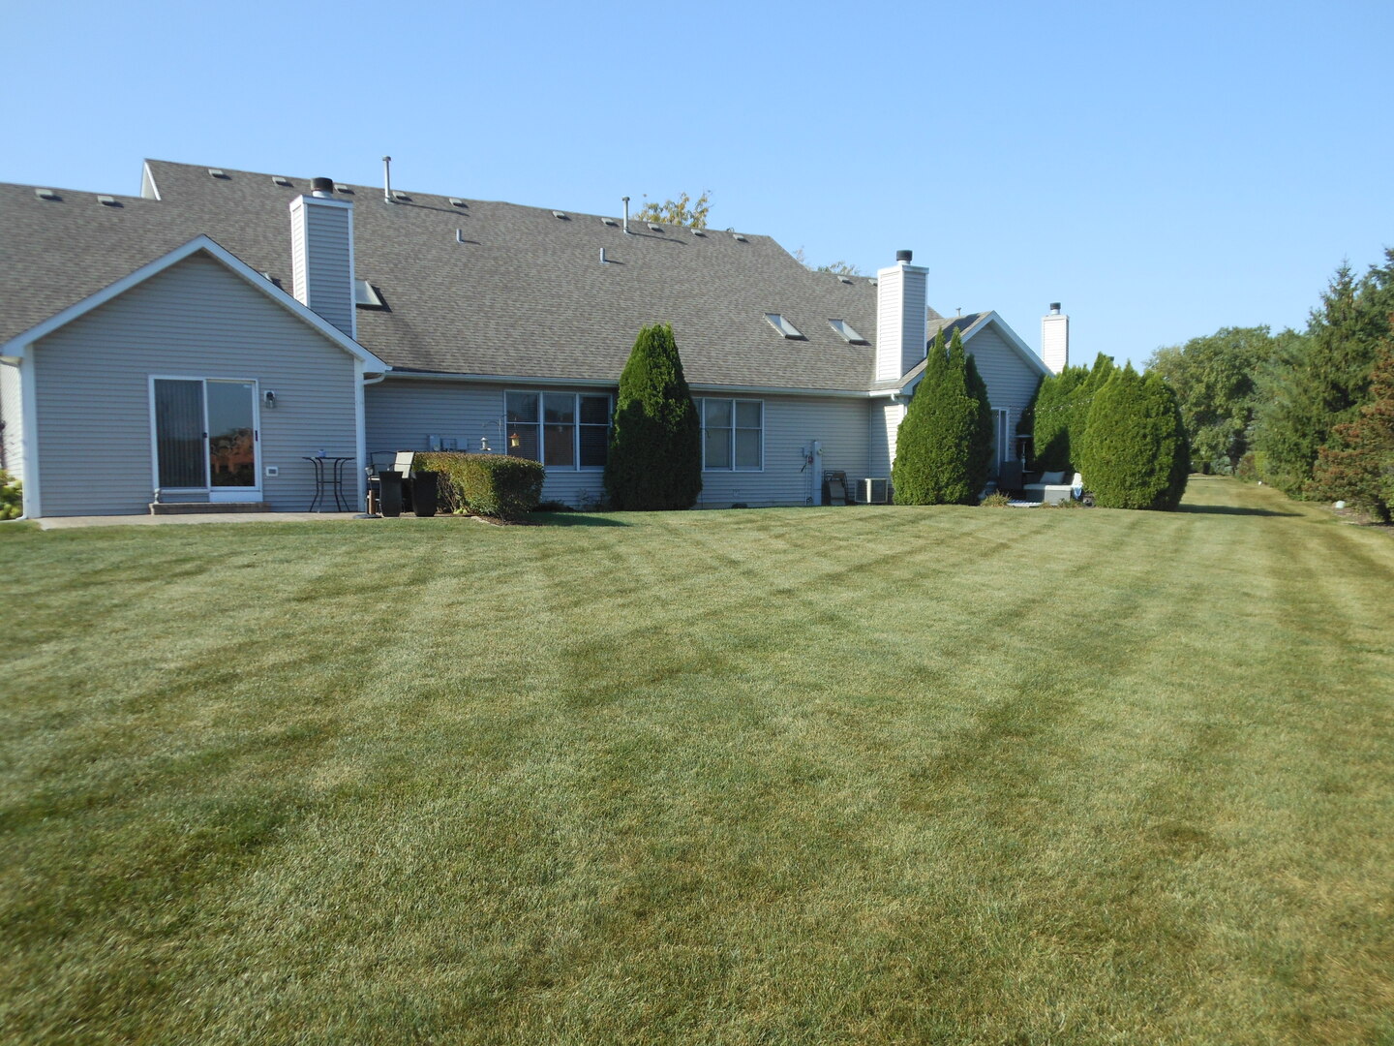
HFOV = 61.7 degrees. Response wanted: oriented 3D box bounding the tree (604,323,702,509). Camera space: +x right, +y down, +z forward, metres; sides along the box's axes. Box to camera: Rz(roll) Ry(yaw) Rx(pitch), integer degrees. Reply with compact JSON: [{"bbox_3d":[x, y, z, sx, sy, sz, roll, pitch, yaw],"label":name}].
[{"bbox_3d":[-0.942,-2.213,24.724,2.000,3.900,2.000,0,3,0],"label":"tree"}]

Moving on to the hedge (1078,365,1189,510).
[{"bbox_3d":[9.742,-1.892,25.941,2.400,3.270,2.350,-2,3,-31],"label":"hedge"}]

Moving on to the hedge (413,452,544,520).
[{"bbox_3d":[-3.938,-0.663,21.046,1.100,1.120,3.500,-2,3,-31],"label":"hedge"}]

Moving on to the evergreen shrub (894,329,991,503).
[{"bbox_3d":[5.726,-2.421,27.118,2.300,4.100,2.300,0,3,0],"label":"evergreen shrub"}]

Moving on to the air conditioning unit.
[{"bbox_3d":[4.217,-0.745,28.287,0.580,0.630,0.580,-2,3,-31],"label":"air conditioning unit"}]

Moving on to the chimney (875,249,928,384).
[{"bbox_3d":[5.114,-5.114,29.198,0.860,3.250,0.900,-2,3,-31],"label":"chimney"}]

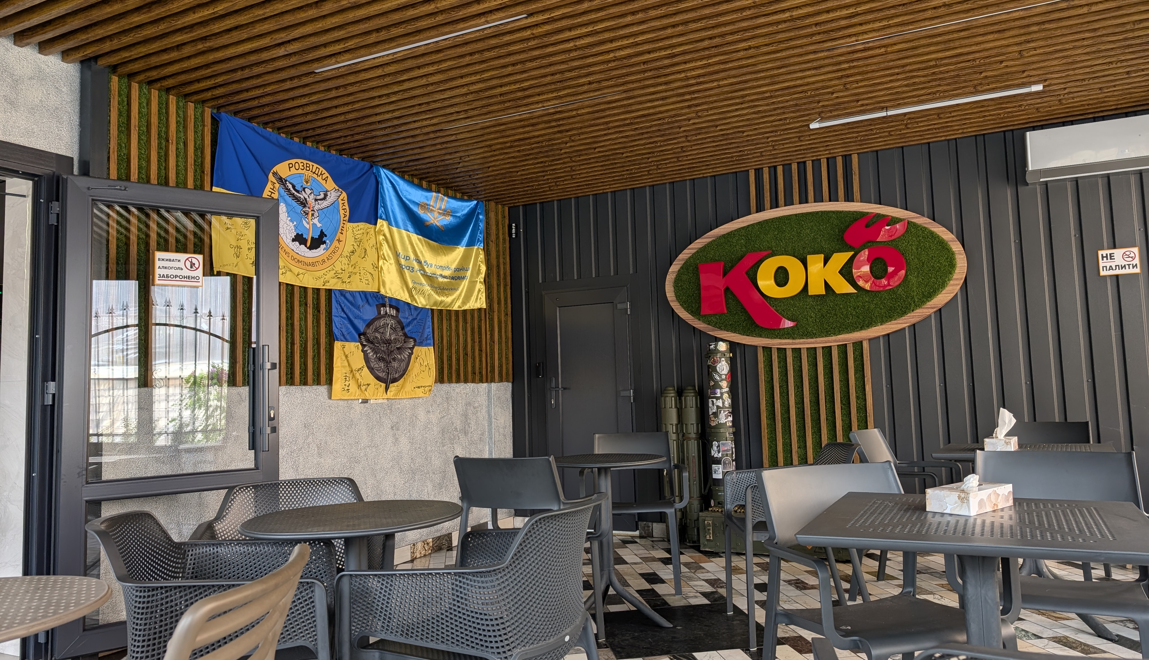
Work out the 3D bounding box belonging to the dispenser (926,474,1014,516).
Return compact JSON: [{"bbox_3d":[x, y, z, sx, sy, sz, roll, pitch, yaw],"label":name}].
[{"bbox_3d":[0.992,0.405,2.004,0.223,0.087,0.119,2,-6,-38],"label":"dispenser"}]

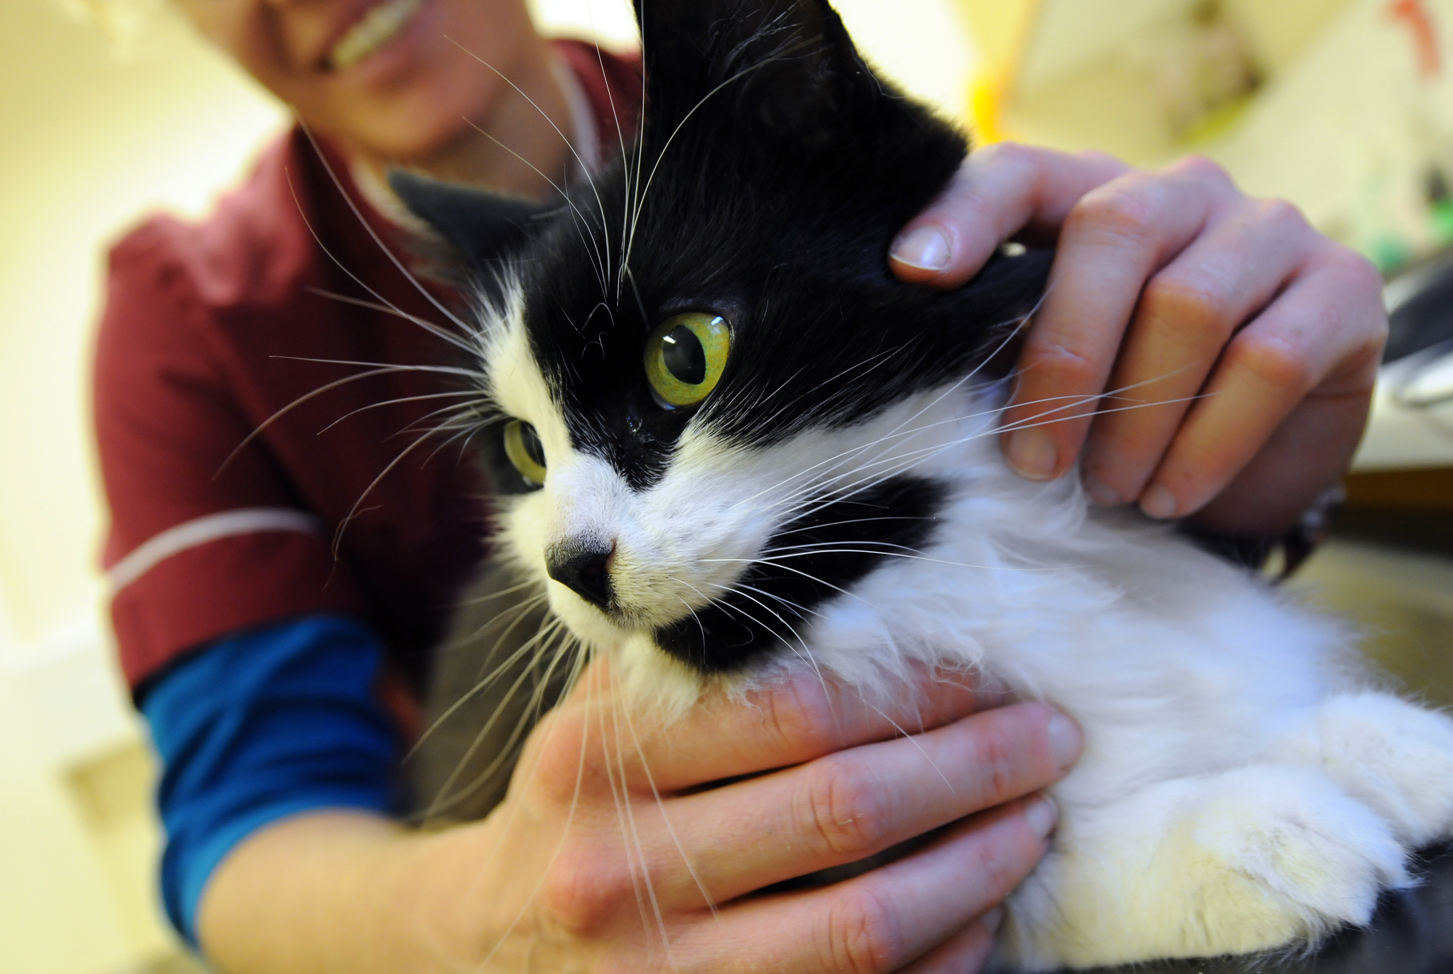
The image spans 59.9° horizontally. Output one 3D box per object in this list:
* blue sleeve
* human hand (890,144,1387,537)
[{"bbox_3d":[-0.167,0.108,0.465,0.095,0.120,0.100,-4,-6,-14],"label":"blue sleeve"},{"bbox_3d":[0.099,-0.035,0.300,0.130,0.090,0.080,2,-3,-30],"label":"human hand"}]

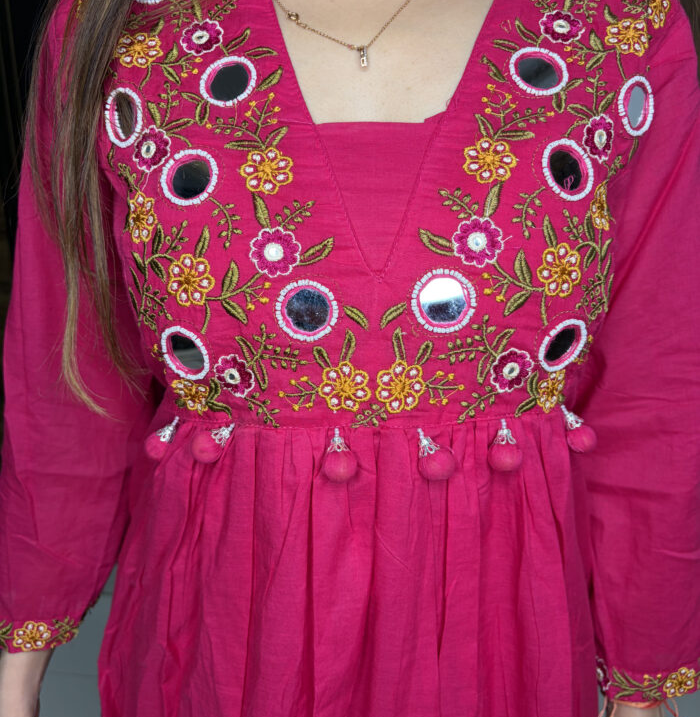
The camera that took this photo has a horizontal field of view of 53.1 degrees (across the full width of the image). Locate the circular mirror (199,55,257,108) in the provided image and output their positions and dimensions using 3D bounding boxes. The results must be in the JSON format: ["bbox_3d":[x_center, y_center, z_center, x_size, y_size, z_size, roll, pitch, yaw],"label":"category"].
[{"bbox_3d":[-0.077,-0.176,0.446,0.037,0.037,0.005,7,-16,13],"label":"circular mirror"}]

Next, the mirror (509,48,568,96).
[{"bbox_3d":[0.118,-0.180,0.439,0.037,0.037,0.005,0,-20,-6],"label":"mirror"}]

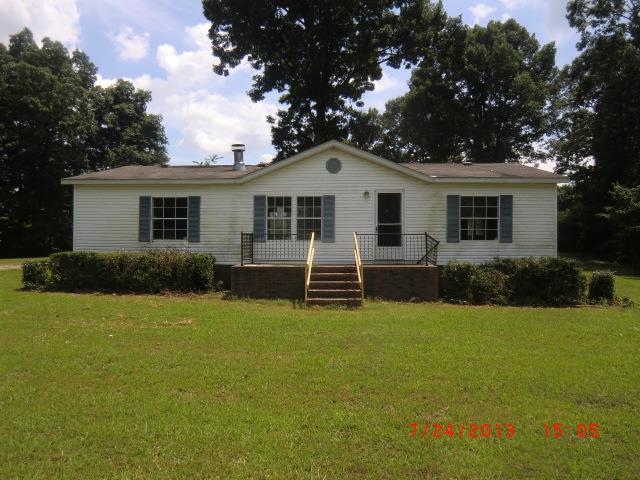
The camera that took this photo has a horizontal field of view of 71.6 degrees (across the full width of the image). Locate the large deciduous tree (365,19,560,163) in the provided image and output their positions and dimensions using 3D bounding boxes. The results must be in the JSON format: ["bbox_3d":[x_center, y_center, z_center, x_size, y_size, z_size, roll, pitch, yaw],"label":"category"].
[{"bbox_3d":[10.901,-7.612,33.986,14.200,18.721,13.000,0,0,4],"label":"large deciduous tree"}]

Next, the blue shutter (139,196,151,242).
[{"bbox_3d":[-5.430,-0.645,13.763,0.366,1.408,0.055,0,0,4],"label":"blue shutter"}]

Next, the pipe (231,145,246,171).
[{"bbox_3d":[-2.890,-2.910,15.766,0.483,0.943,0.483,0,0,4],"label":"pipe"}]

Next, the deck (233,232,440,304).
[{"bbox_3d":[0.390,0.721,12.143,5.502,1.795,2.350,0,0,4],"label":"deck"}]

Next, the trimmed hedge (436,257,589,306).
[{"bbox_3d":[5.179,1.098,12.090,3.797,1.218,1.300,0,0,4],"label":"trimmed hedge"}]

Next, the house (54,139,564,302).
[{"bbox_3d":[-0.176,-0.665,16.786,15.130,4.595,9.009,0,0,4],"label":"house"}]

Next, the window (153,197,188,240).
[{"bbox_3d":[-4.637,-0.646,13.713,1.163,1.378,0.110,0,0,4],"label":"window"}]

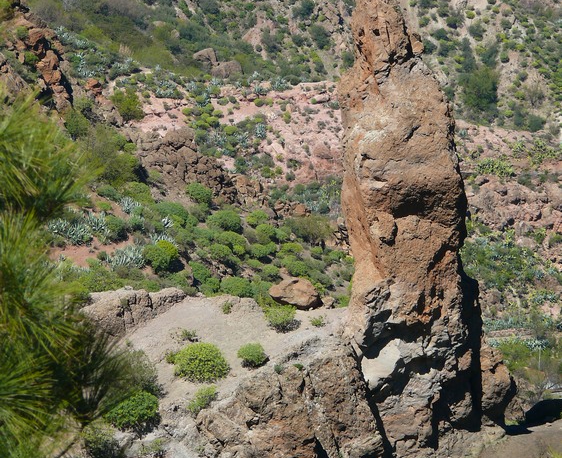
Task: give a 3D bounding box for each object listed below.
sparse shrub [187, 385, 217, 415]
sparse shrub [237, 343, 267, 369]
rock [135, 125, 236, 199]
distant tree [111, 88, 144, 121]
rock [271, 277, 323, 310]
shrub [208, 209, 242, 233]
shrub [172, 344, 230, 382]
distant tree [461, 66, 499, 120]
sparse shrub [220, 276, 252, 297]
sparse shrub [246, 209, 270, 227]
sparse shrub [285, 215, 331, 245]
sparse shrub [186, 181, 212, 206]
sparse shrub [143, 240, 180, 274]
[{"bbox_3d":[-2.426,5.237,157.000,0.880,0.800,0.850,0,17,0],"label":"sparse shrub"},{"bbox_3d":[-1.125,4.826,195.000,1.120,0.930,1.080,0,15,0],"label":"sparse shrub"},{"bbox_3d":[-5.325,-3.652,285.000,5.900,3.500,4.000,0,15,0],"label":"rock"},{"bbox_3d":[-9.309,-7.490,310.000,2.050,1.950,1.950,0,15,0],"label":"distant tree"},{"bbox_3d":[0.482,2.128,170.000,1.780,1.000,1.350,0,17,0],"label":"rock"},{"bbox_3d":[-2.041,-0.313,188.000,1.250,0.880,1.200,0,17,0],"label":"shrub"},{"bbox_3d":[-2.457,4.194,160.000,1.750,1.200,1.650,0,17,0],"label":"shrub"},{"bbox_3d":[16.310,-11.134,420.000,3.100,4.200,3.000,0,15,0],"label":"distant tree"},{"bbox_3d":[-1.541,2.026,177.000,1.120,0.800,1.100,0,17,0],"label":"sparse shrub"},{"bbox_3d":[-1.195,-0.585,260.000,1.100,0.870,1.050,0,15,0],"label":"sparse shrub"},{"bbox_3d":[1.348,0.025,260.000,2.300,1.450,2.000,0,15,0],"label":"sparse shrub"},{"bbox_3d":[-3.077,-1.340,193.000,1.000,0.950,1.000,0,17,0],"label":"sparse shrub"},{"bbox_3d":[-4.278,1.020,183.000,1.350,1.150,1.300,0,17,0],"label":"sparse shrub"}]

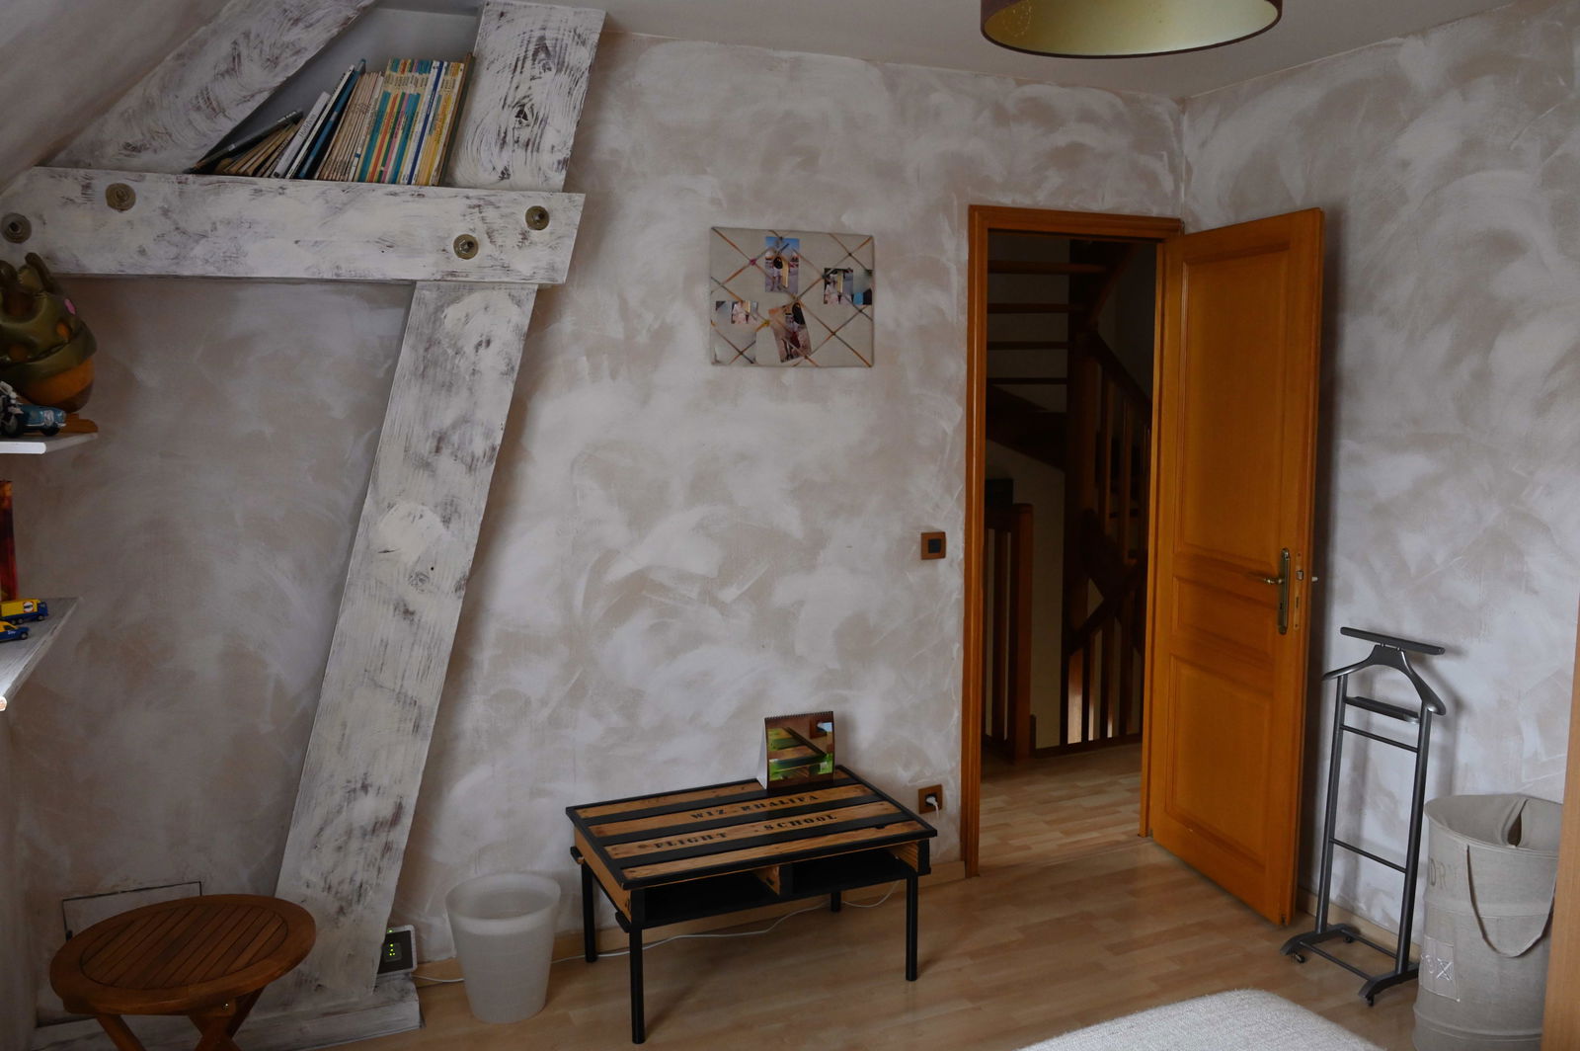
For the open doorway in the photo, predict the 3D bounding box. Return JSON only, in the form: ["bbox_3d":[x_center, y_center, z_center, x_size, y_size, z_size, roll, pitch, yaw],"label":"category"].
[{"bbox_3d":[0.907,0.062,4.019,0.827,2.117,0.111,-3,7,-25],"label":"open doorway"}]

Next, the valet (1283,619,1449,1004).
[{"bbox_3d":[1.548,0.745,3.240,0.302,0.937,0.373,-3,7,-25],"label":"valet"}]

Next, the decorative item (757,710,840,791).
[{"bbox_3d":[0.013,0.652,3.600,0.205,0.195,0.115,-2,7,-21],"label":"decorative item"}]

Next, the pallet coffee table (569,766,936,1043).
[{"bbox_3d":[-0.114,0.995,3.310,0.847,0.425,0.575,-3,7,-24],"label":"pallet coffee table"}]

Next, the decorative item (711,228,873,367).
[{"bbox_3d":[0.015,-0.639,3.474,0.511,0.381,0.022,-3,7,-25],"label":"decorative item"}]

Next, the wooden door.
[{"bbox_3d":[1.360,0.115,3.812,0.040,2.035,0.710,-2,7,-17],"label":"wooden door"}]

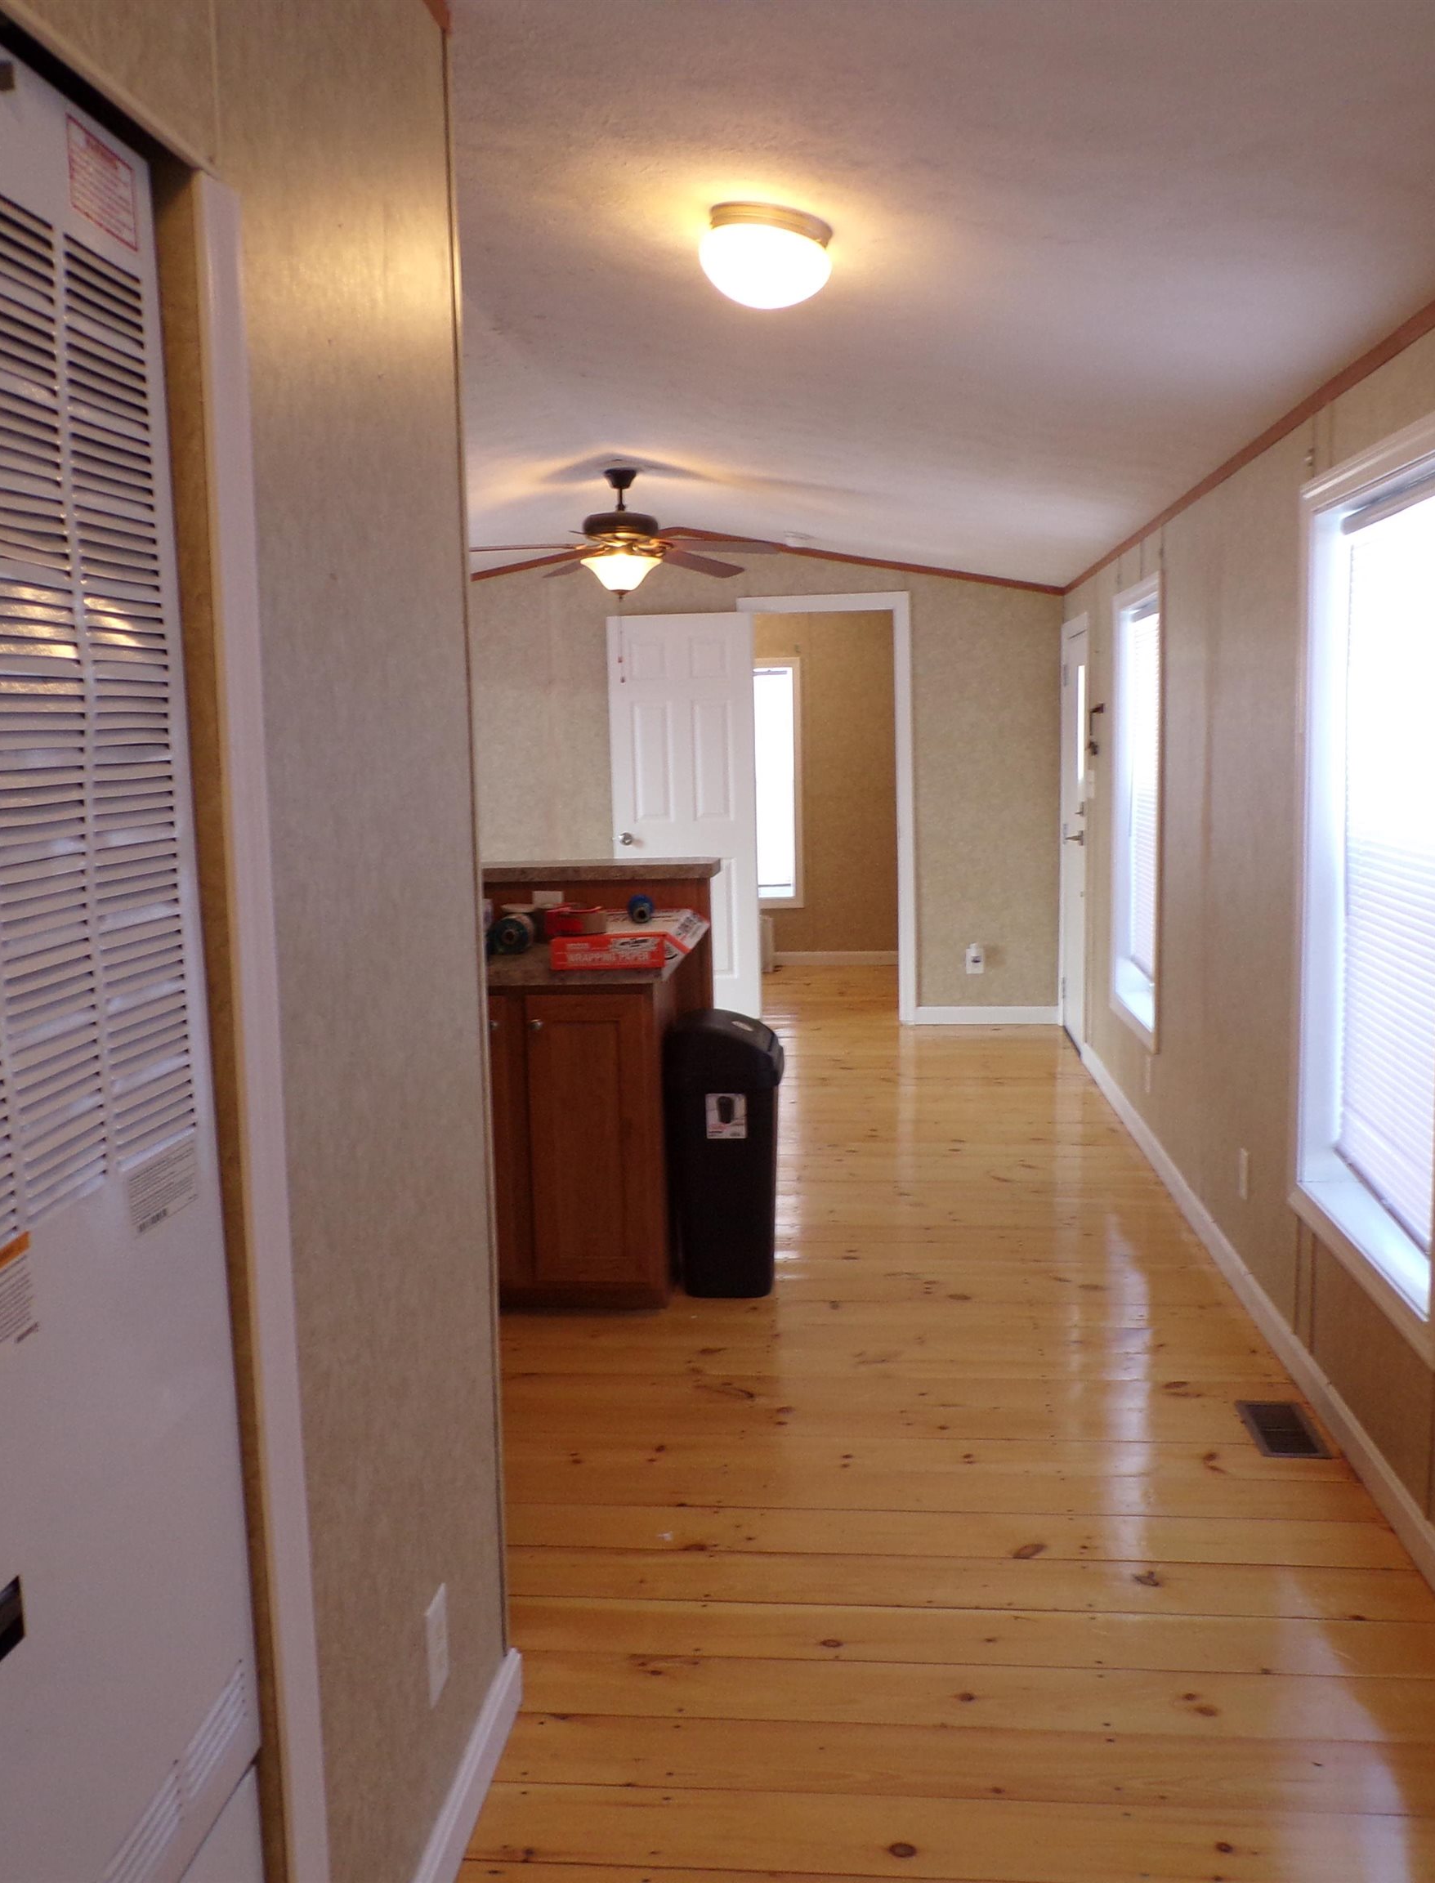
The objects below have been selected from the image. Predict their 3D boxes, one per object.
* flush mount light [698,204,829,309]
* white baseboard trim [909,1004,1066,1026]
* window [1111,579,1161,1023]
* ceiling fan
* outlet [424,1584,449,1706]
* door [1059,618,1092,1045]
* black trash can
[{"bbox_3d":[0.085,-1.172,3.009,0.240,0.140,0.240,10,7,4],"label":"flush mount light"},{"bbox_3d":[1.339,0.376,8.646,0.738,0.092,0.016,-1,7,5],"label":"white baseboard trim"},{"bbox_3d":[1.498,-0.459,6.121,0.100,1.532,1.048,-1,7,5],"label":"window"},{"bbox_3d":[-0.365,-1.556,6.639,1.280,0.470,1.280,-1,7,5],"label":"ceiling fan"},{"bbox_3d":[-0.352,0.890,2.201,0.010,0.123,0.080,-1,7,6],"label":"outlet"},{"bbox_3d":[1.645,-0.471,7.892,0.060,1.907,0.954,-1,7,5],"label":"door"},{"bbox_3d":[0.035,0.559,4.663,0.309,0.704,0.405,-1,7,5],"label":"black trash can"}]

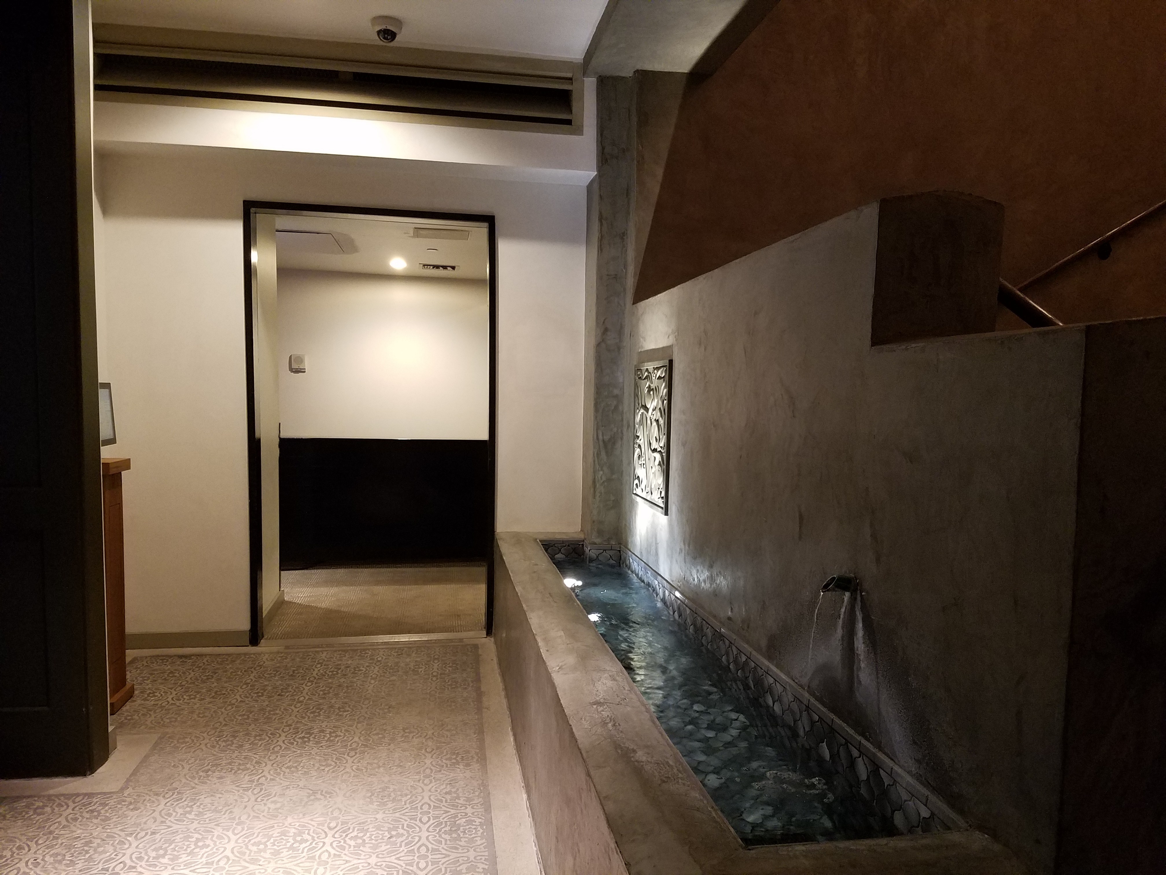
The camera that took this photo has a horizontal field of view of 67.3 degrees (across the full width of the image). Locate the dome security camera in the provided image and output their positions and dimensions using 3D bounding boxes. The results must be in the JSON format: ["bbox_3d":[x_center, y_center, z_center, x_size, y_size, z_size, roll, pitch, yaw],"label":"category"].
[{"bbox_3d":[-0.968,-1.999,4.326,0.152,0.098,0.152,0,3,-14],"label":"dome security camera"}]

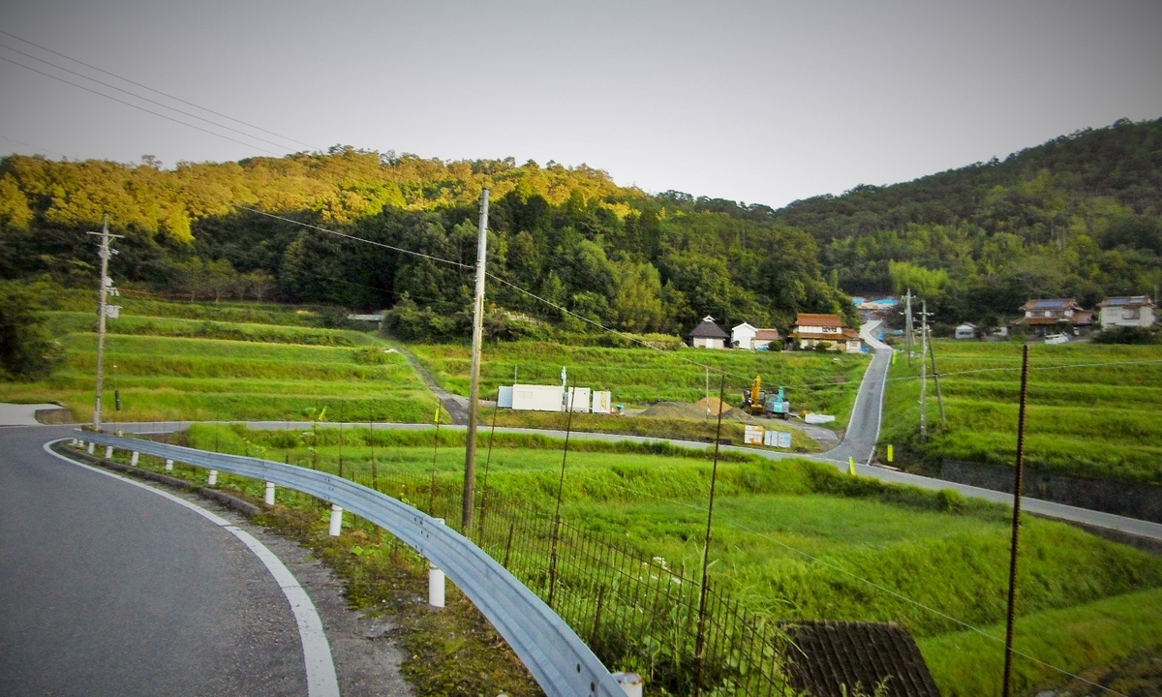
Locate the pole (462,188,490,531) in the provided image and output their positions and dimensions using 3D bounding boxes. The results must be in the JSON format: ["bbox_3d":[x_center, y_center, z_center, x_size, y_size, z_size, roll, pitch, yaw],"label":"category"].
[{"bbox_3d":[-2.960,0.249,22.992,0.300,9.761,0.300,3,-3,0],"label":"pole"}]

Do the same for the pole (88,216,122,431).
[{"bbox_3d":[-22.134,-1.194,37.300,1.500,10.012,0.600,2,-4,-25],"label":"pole"}]

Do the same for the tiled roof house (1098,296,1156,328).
[{"bbox_3d":[108.558,-6.635,160.000,9.400,7.200,7.500,-1,-4,35],"label":"tiled roof house"}]

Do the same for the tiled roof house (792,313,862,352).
[{"bbox_3d":[45.793,-2.975,150.000,11.300,7.200,7.700,2,-3,-4],"label":"tiled roof house"}]

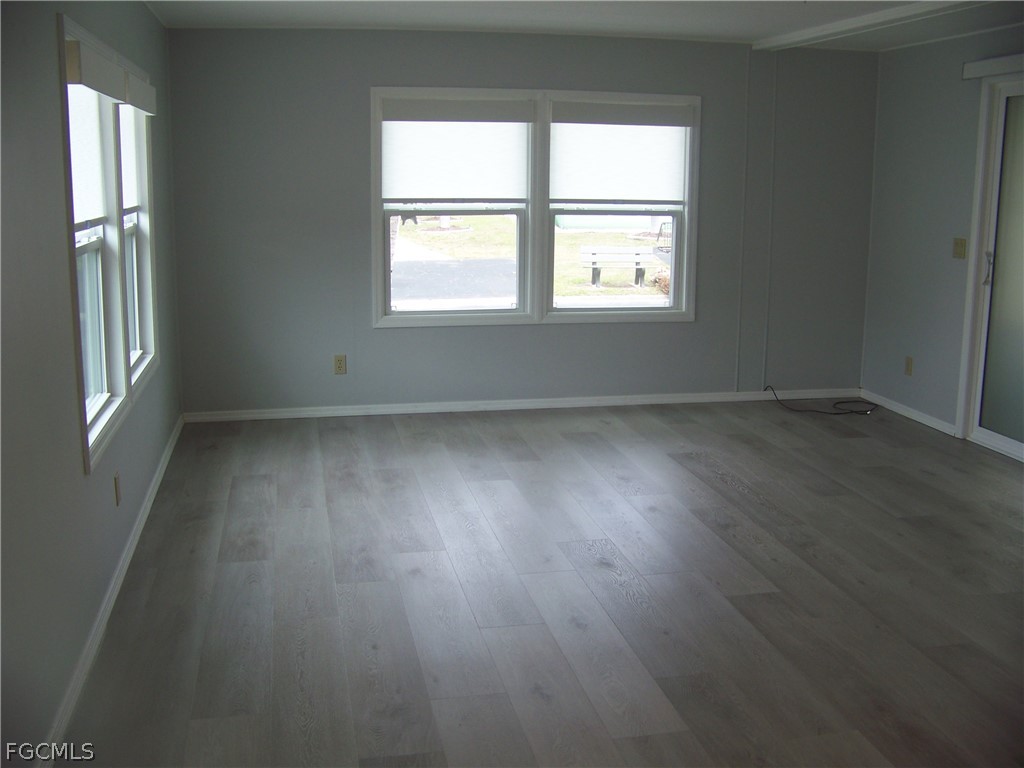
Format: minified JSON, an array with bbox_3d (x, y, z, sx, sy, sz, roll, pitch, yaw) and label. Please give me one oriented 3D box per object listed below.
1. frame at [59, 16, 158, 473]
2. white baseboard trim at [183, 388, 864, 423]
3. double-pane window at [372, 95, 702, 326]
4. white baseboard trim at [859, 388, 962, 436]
[{"bbox_3d":[-1.563,-0.596,4.180,0.100,1.419,2.009,-2,12,-12],"label":"frame"},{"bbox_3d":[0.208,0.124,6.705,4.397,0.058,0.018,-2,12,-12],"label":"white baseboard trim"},{"bbox_3d":[0.163,-1.073,6.487,2.022,1.405,0.100,-2,12,-12],"label":"double-pane window"},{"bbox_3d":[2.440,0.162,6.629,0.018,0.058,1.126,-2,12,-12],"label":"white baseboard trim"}]

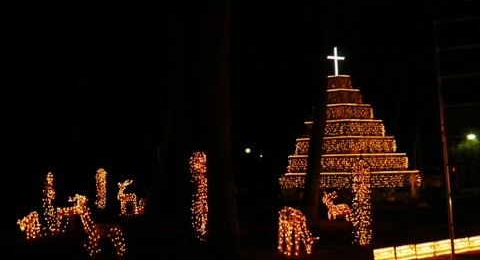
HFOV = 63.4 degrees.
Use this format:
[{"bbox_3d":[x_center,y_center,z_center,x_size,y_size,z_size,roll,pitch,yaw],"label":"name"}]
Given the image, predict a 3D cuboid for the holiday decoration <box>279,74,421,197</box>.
[{"bbox_3d":[5.380,0.333,19.825,6.800,6.300,5.300,-1,-6,-3],"label":"holiday decoration"}]

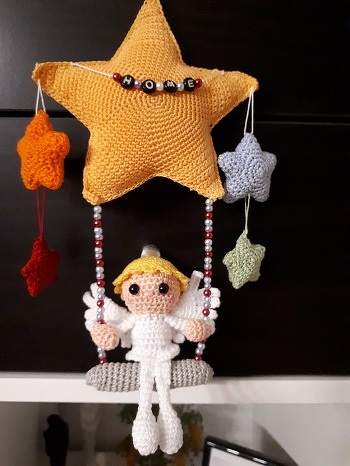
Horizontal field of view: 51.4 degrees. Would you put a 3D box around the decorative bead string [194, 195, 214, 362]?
[{"bbox_3d":[0.027,0.043,0.333,0.015,0.148,0.009,2,3,0],"label":"decorative bead string"}]

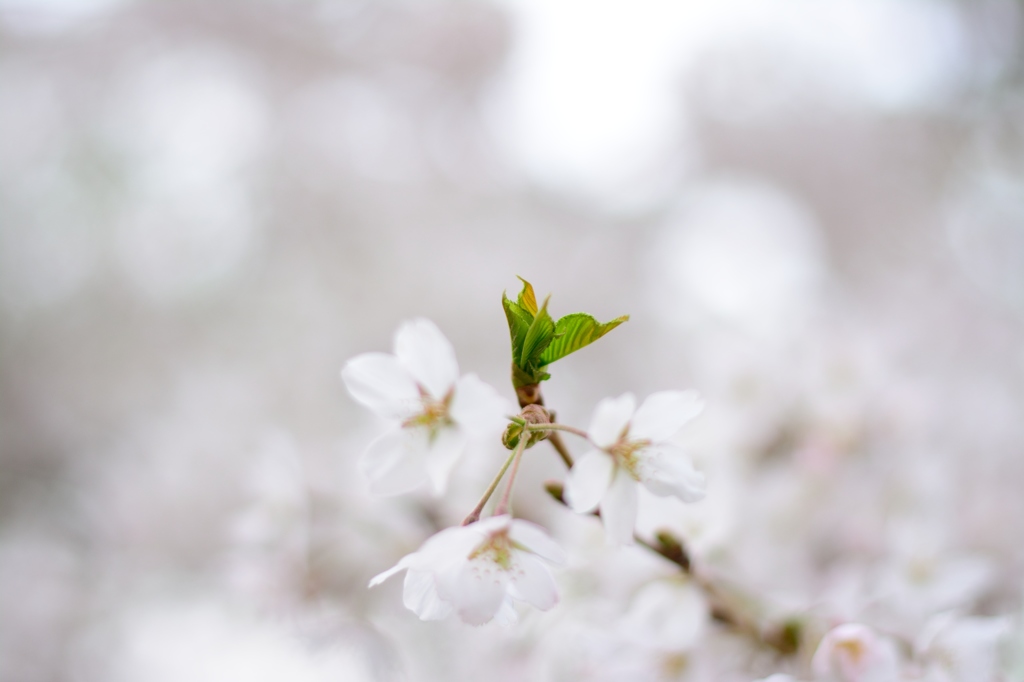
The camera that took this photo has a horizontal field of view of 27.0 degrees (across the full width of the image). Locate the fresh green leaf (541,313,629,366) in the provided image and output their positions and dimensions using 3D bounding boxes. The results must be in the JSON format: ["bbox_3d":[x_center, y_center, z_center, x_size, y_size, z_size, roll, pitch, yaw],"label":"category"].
[{"bbox_3d":[0.015,0.000,0.455,0.021,0.007,0.007,-29,0,3],"label":"fresh green leaf"}]

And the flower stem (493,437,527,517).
[{"bbox_3d":[-0.001,0.029,0.450,0.003,0.018,0.003,18,-3,0],"label":"flower stem"}]

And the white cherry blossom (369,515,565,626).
[{"bbox_3d":[-0.009,0.048,0.445,0.040,0.033,0.022,0,41,-4],"label":"white cherry blossom"}]

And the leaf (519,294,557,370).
[{"bbox_3d":[0.005,-0.002,0.452,0.005,0.017,0.006,20,6,-16],"label":"leaf"}]

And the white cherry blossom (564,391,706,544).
[{"bbox_3d":[0.026,0.026,0.445,0.032,0.034,0.017,-2,14,-29],"label":"white cherry blossom"}]

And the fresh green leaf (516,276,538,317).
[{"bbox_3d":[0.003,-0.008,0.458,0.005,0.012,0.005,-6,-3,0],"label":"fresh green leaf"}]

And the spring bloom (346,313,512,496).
[{"bbox_3d":[-0.018,0.014,0.437,0.035,0.036,0.016,1,7,10],"label":"spring bloom"}]

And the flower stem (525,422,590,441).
[{"bbox_3d":[0.009,0.017,0.408,0.014,0.003,0.003,10,4,25],"label":"flower stem"}]

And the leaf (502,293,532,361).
[{"bbox_3d":[0.001,-0.003,0.455,0.006,0.015,0.006,-7,0,17],"label":"leaf"}]

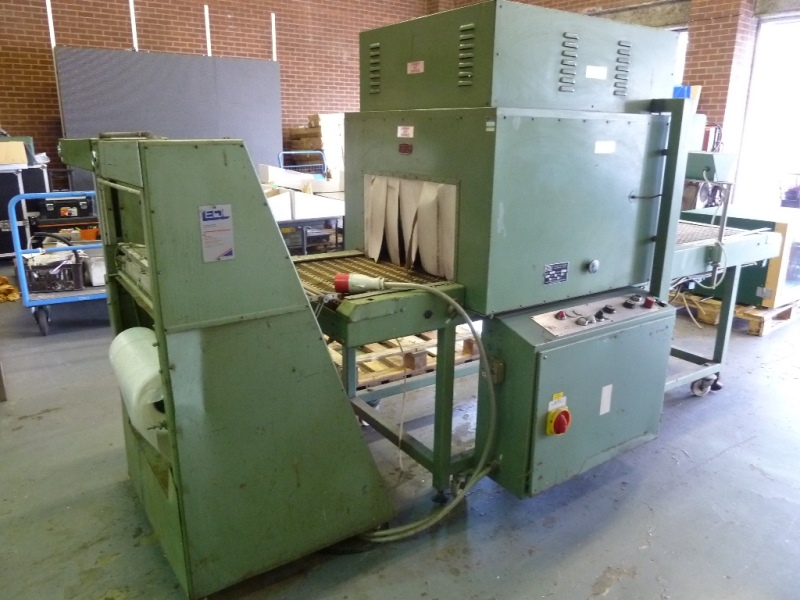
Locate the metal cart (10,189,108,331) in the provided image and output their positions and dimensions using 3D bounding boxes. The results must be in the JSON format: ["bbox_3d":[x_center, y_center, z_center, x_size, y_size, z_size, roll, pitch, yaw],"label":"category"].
[{"bbox_3d":[-2.574,-0.379,4.575,0.720,1.040,1.020,-8,18,-29],"label":"metal cart"}]

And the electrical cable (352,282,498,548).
[{"bbox_3d":[0.093,0.403,2.158,0.620,0.940,0.240,-10,19,-32],"label":"electrical cable"}]

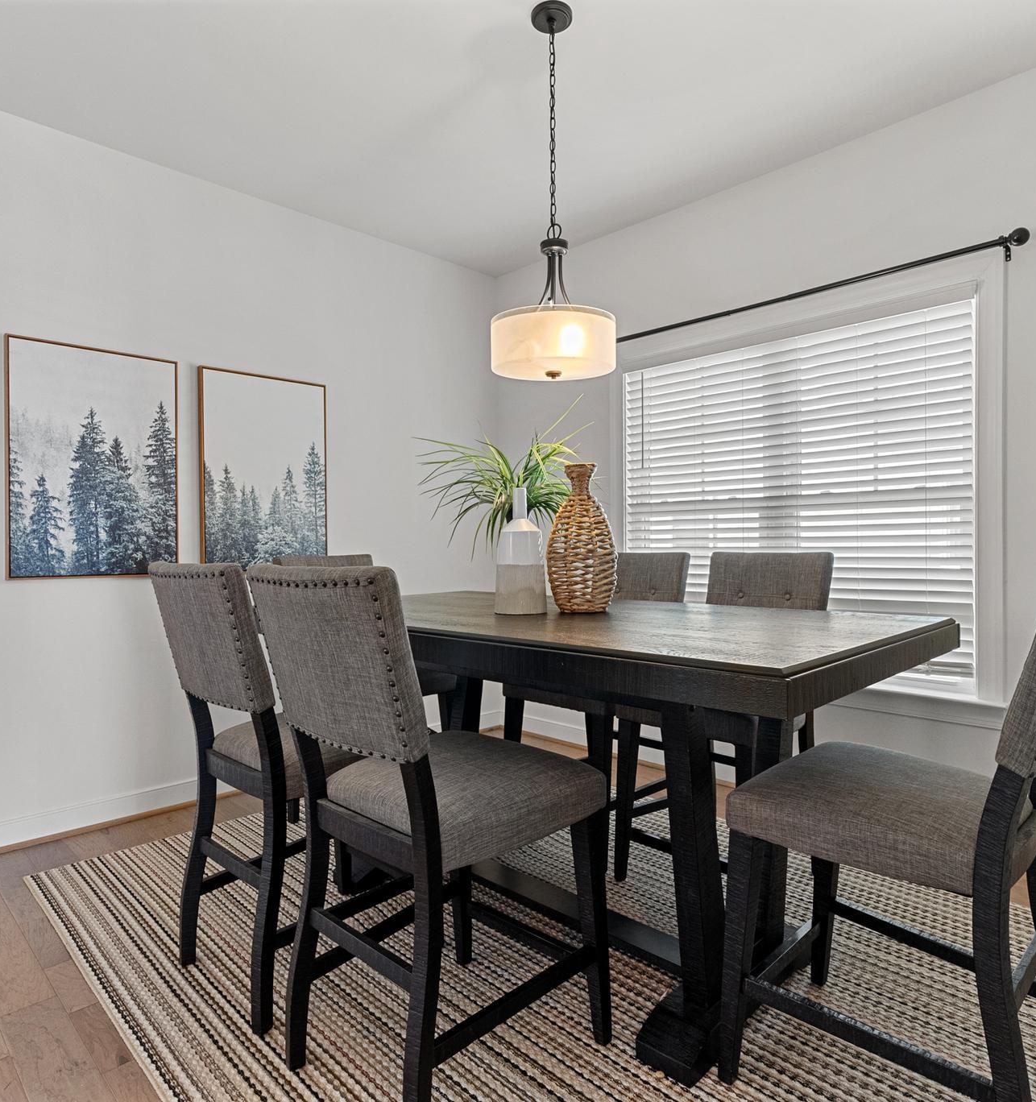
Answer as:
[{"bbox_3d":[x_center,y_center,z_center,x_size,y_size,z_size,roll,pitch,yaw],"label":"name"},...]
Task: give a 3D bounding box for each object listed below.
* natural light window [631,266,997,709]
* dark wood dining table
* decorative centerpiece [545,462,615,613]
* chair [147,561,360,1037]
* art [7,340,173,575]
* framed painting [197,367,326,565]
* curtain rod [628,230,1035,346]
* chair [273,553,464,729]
[{"bbox_3d":[1.148,-0.242,3.236,0.100,1.563,1.731,-1,1,-44],"label":"natural light window"},{"bbox_3d":[0.099,0.632,2.131,1.855,0.908,1.006,0,1,44],"label":"dark wood dining table"},{"bbox_3d":[0.197,-0.040,2.215,0.215,0.443,0.215,0,0,0],"label":"decorative centerpiece"},{"bbox_3d":[-0.565,0.564,1.964,0.630,1.065,0.490,-1,1,-44],"label":"chair"},{"bbox_3d":[-1.675,-0.346,2.922,0.607,0.906,0.035,-1,1,-44],"label":"art"},{"bbox_3d":[-1.169,-0.355,3.417,0.610,0.914,0.035,-1,1,-44],"label":"framed painting"},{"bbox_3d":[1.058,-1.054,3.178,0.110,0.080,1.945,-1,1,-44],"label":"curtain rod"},{"bbox_3d":[-0.646,0.556,3.050,0.490,1.065,0.630,-1,1,-44],"label":"chair"}]

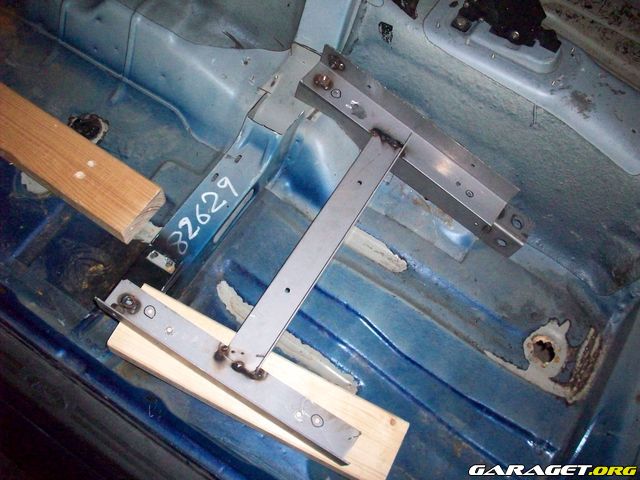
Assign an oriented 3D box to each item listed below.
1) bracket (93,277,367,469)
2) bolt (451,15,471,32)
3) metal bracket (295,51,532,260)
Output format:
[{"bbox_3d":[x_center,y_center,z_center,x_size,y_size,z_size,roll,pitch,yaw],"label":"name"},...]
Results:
[{"bbox_3d":[-0.121,0.173,0.938,0.403,0.051,0.053,32,66,3],"label":"bracket"},{"bbox_3d":[0.236,-0.361,1.145,0.025,0.014,0.024,37,66,5],"label":"bolt"},{"bbox_3d":[0.168,-0.147,1.166,0.468,0.098,0.057,38,66,4],"label":"metal bracket"}]

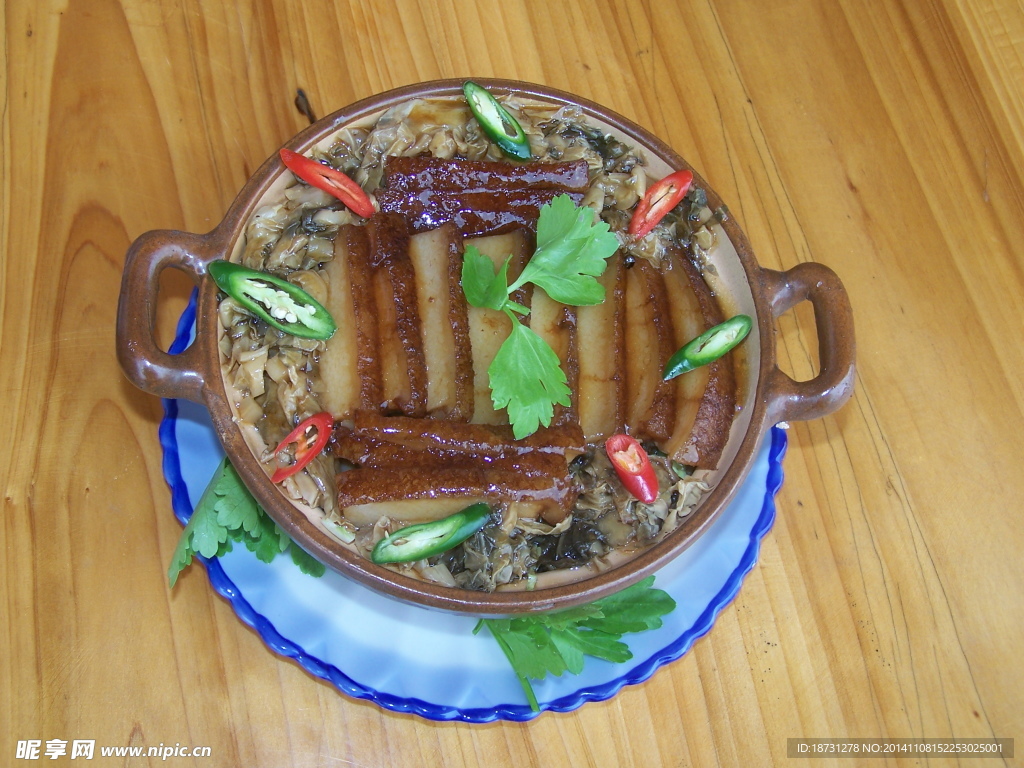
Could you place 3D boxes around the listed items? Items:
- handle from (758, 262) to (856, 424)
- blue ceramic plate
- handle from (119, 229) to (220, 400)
[{"bbox_3d":[0.112,-0.015,0.477,0.030,0.019,0.060,2,67,-7],"label":"handle"},{"bbox_3d":[-0.013,0.011,0.537,0.258,0.025,0.258,2,67,-7],"label":"blue ceramic plate"},{"bbox_3d":[-0.121,-0.024,0.449,0.030,0.019,0.061,2,67,-7],"label":"handle"}]

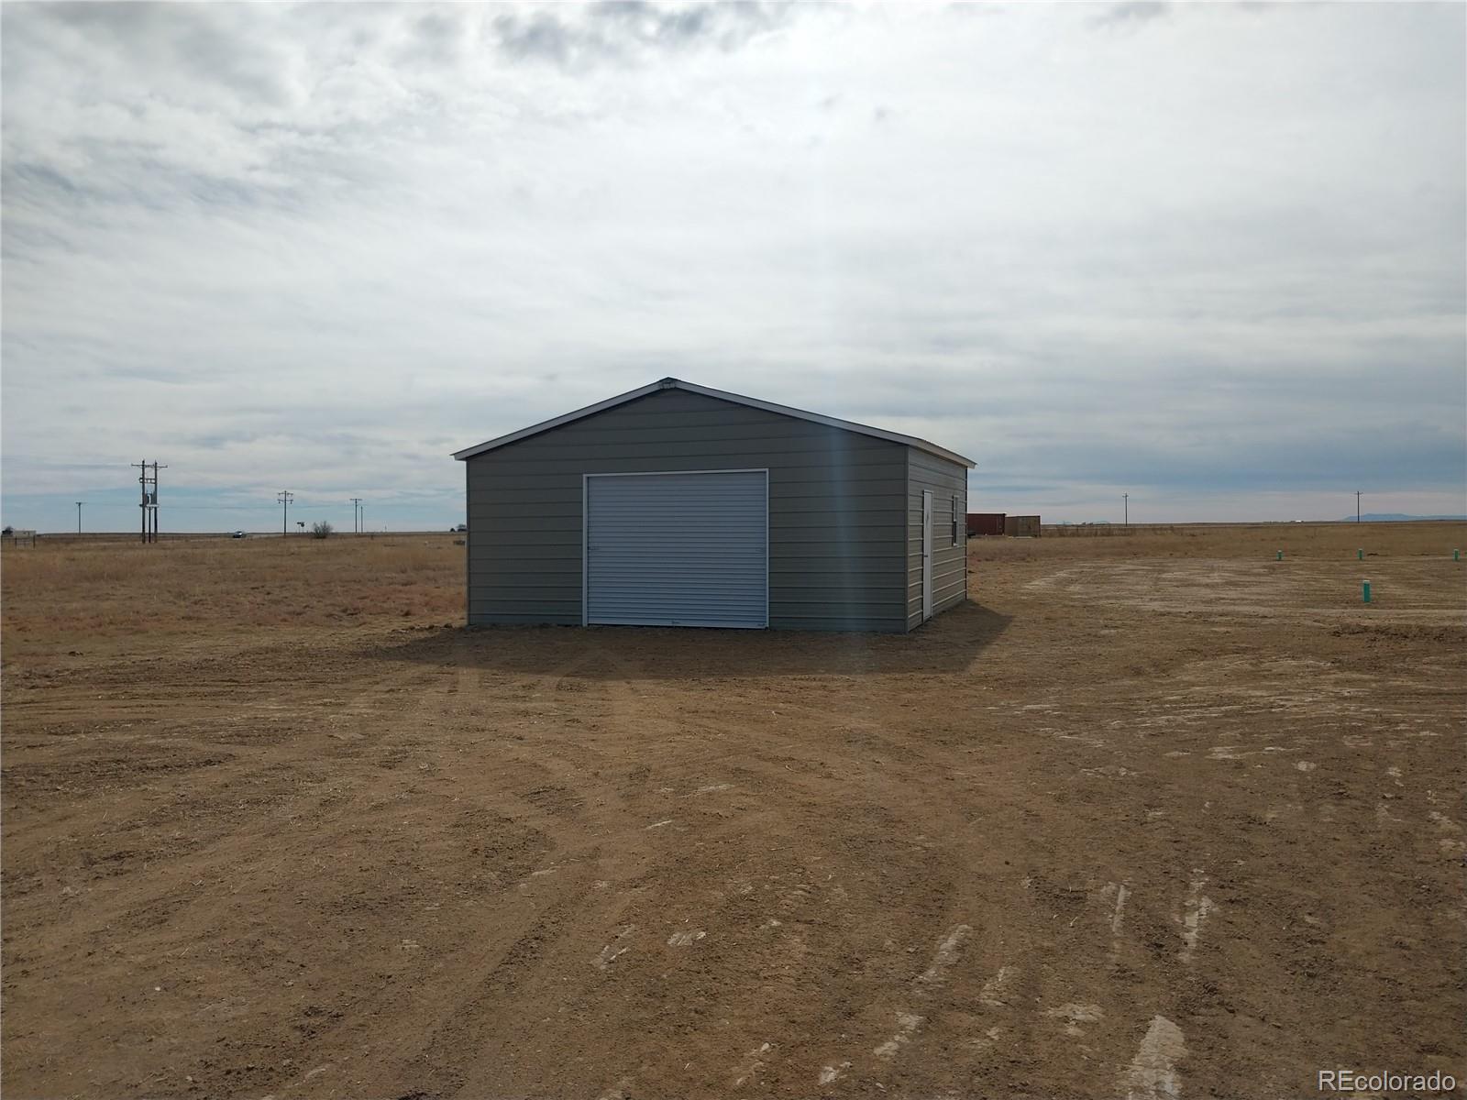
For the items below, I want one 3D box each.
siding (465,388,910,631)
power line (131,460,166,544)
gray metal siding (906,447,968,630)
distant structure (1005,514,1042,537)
[{"bbox_3d":[-0.938,-0.647,17.265,7.352,3.744,0.150,0,1,19],"label":"siding"},{"bbox_3d":[-79.571,-6.553,150.000,0.900,11.400,4.400,0,1,34],"label":"power line"},{"bbox_3d":[3.642,-0.233,19.477,0.150,2.733,7.209,0,1,19],"label":"gray metal siding"},{"bbox_3d":[34.406,-2.752,131.000,2.500,2.550,6.000,-1,1,0],"label":"distant structure"}]

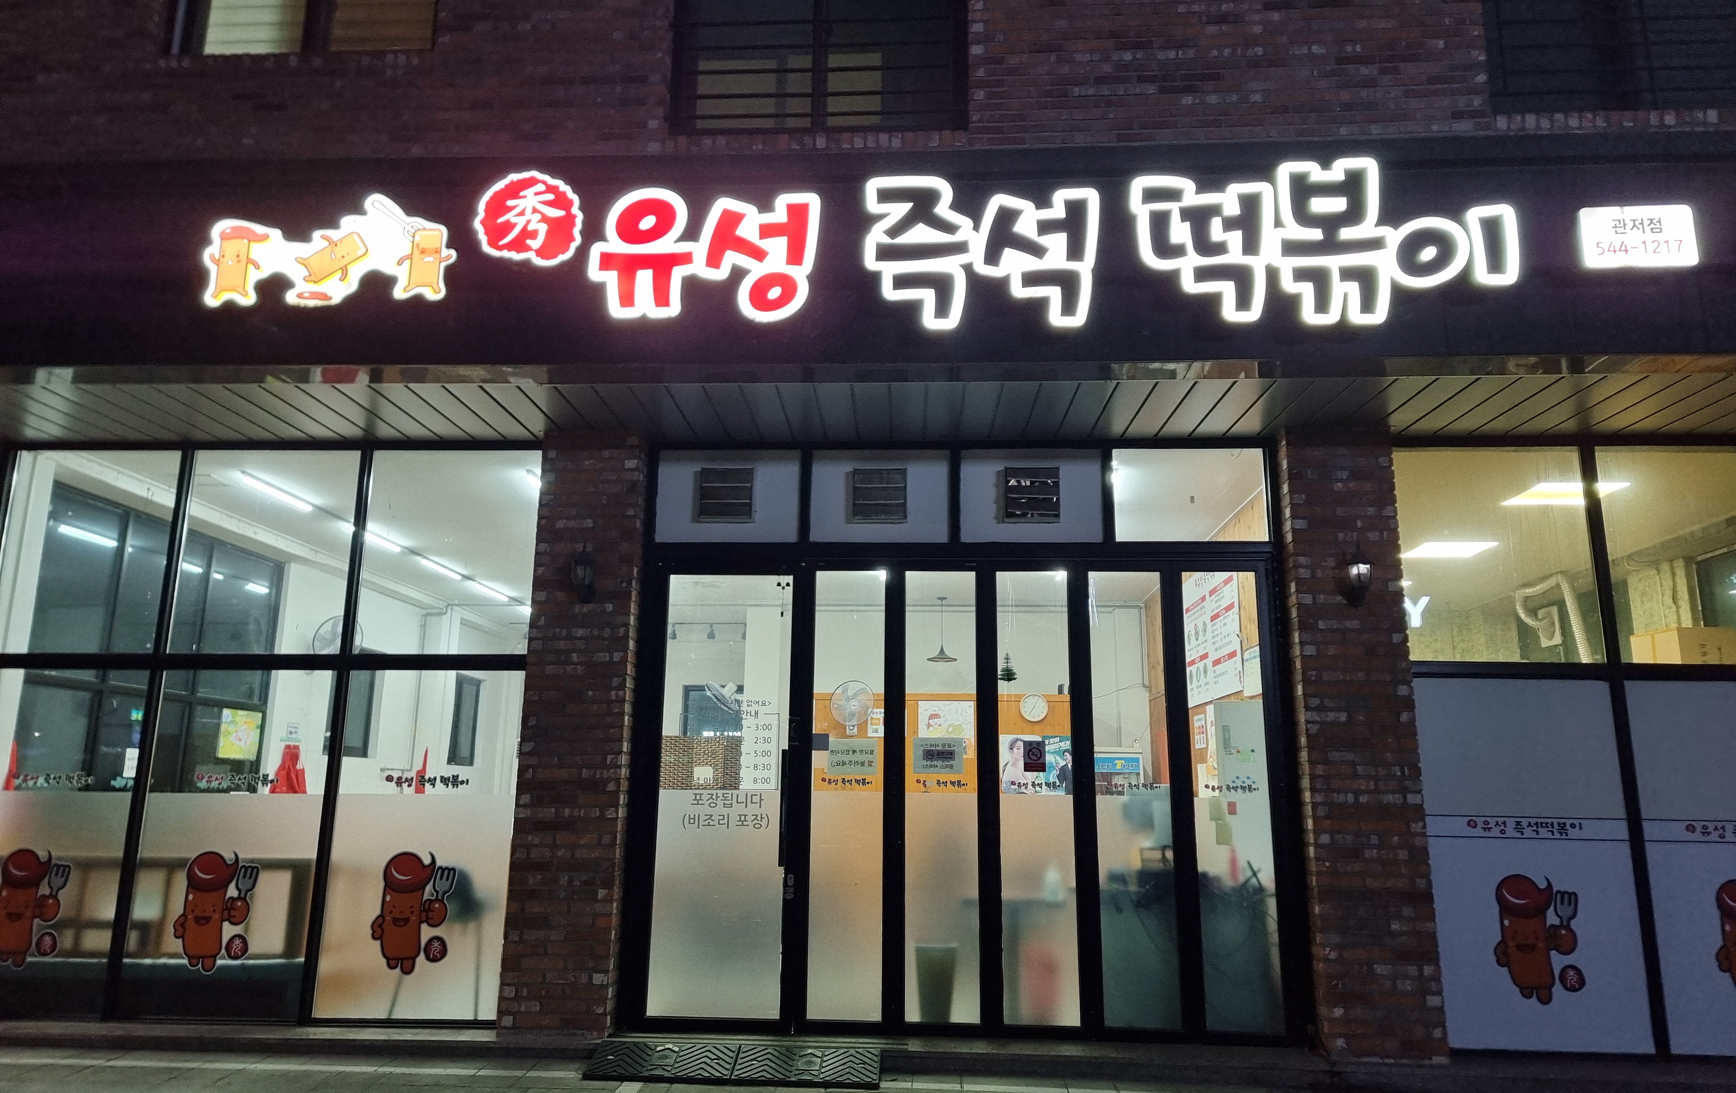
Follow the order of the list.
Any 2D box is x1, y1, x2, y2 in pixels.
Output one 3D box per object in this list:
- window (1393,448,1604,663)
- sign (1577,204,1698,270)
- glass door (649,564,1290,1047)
[{"bbox_3d":[3.692,0.042,7.119,1.137,1.300,0.040,0,-12,3],"label":"window"},{"bbox_3d":[3.807,-1.516,5.977,0.551,0.318,0.100,0,-12,3],"label":"sign"},{"bbox_3d":[0.520,1.403,6.999,3.707,2.710,0.070,0,-12,3],"label":"glass door"}]

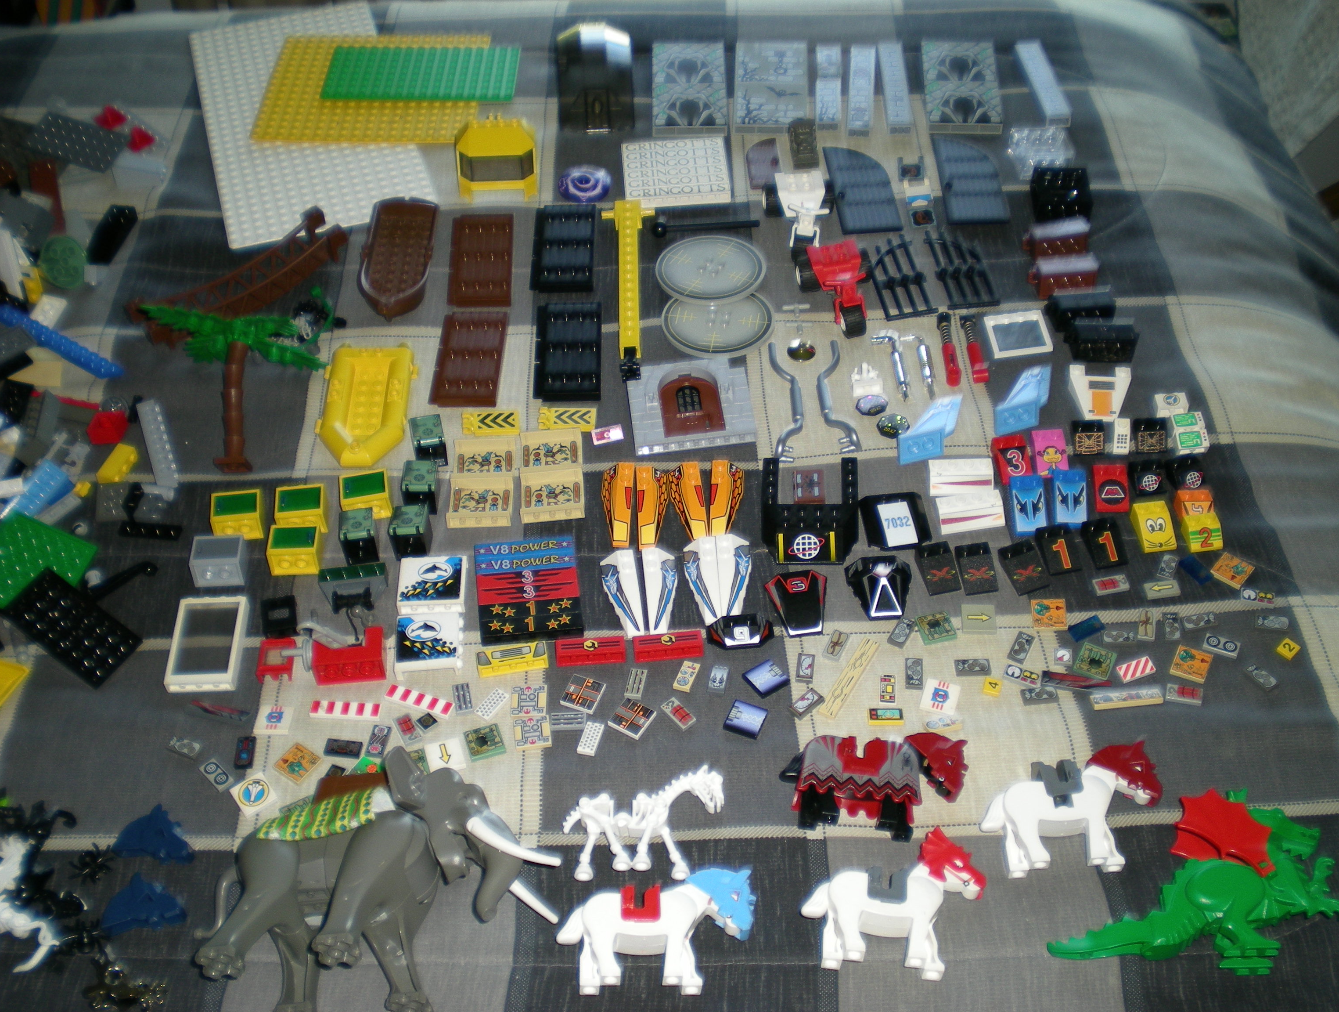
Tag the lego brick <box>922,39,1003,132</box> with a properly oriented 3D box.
[{"bbox_3d":[0.196,-0.282,0.997,0.048,0.008,0.097,2,49,3],"label":"lego brick"}]

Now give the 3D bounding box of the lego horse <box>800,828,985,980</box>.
[{"bbox_3d":[0.092,0.159,0.609,0.075,0.017,0.064,4,49,4],"label":"lego horse"}]

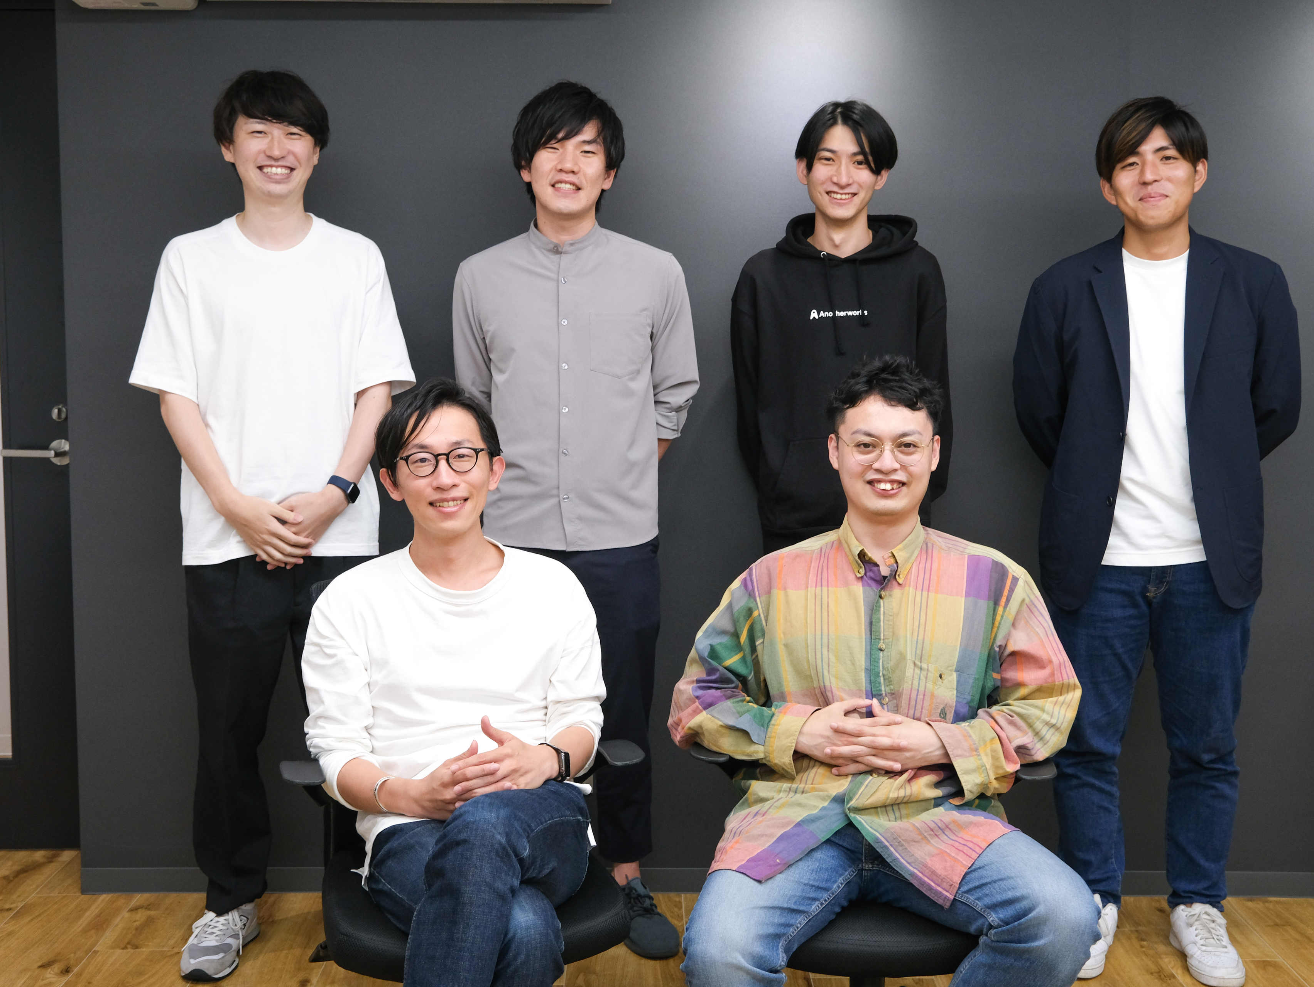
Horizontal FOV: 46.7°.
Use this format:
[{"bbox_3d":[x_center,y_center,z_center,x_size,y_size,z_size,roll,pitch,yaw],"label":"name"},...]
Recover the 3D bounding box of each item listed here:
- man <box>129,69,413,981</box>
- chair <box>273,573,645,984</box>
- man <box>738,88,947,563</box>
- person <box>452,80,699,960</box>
[{"bbox_3d":[-0.758,0.063,3.032,0.540,1.774,0.340,-1,6,-8],"label":"man"},{"bbox_3d":[-0.308,0.581,2.370,0.610,0.880,0.620,-1,6,-12],"label":"chair"},{"bbox_3d":[0.377,0.072,3.163,0.460,1.743,0.350,1,6,5],"label":"man"},{"bbox_3d":[-0.174,0.053,3.151,0.490,1.777,0.350,1,6,7],"label":"person"}]

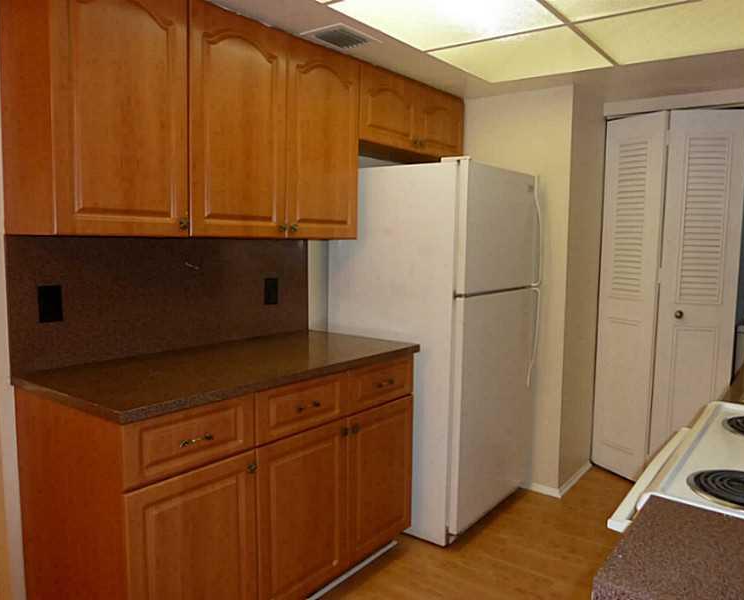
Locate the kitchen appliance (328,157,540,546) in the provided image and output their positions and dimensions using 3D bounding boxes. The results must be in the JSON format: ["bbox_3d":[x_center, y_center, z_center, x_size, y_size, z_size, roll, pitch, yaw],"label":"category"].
[{"bbox_3d":[0.309,0.218,2.920,0.807,1.680,0.694,4,7,38],"label":"kitchen appliance"}]

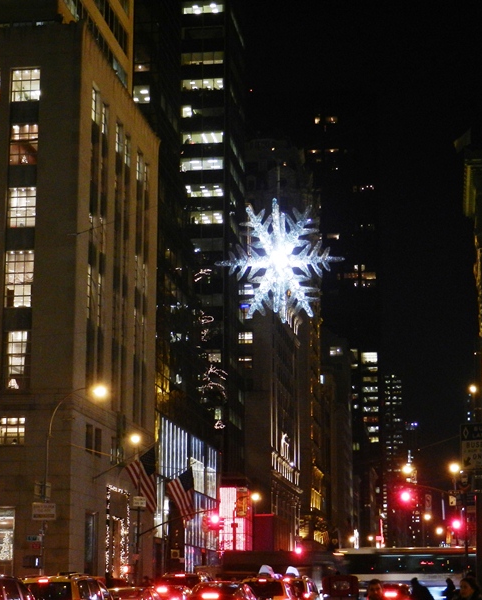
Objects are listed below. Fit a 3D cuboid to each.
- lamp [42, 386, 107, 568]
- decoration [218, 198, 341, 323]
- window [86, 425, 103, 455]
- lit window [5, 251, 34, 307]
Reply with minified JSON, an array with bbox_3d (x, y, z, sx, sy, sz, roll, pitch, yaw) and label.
[{"bbox_3d":[-7.681,9.056,62.775,2.872,10.417,0.400,-2,-12,8],"label":"lamp"},{"bbox_3d":[2.094,-2.094,75.360,7.000,6.200,6.800,-2,-12,8],"label":"decoration"},{"bbox_3d":[-10.217,9.769,95.727,0.250,1.773,4.437,-2,-12,8],"label":"window"},{"bbox_3d":[-14.885,-1.409,93.033,1.926,3.878,0.250,-2,-12,8],"label":"lit window"}]

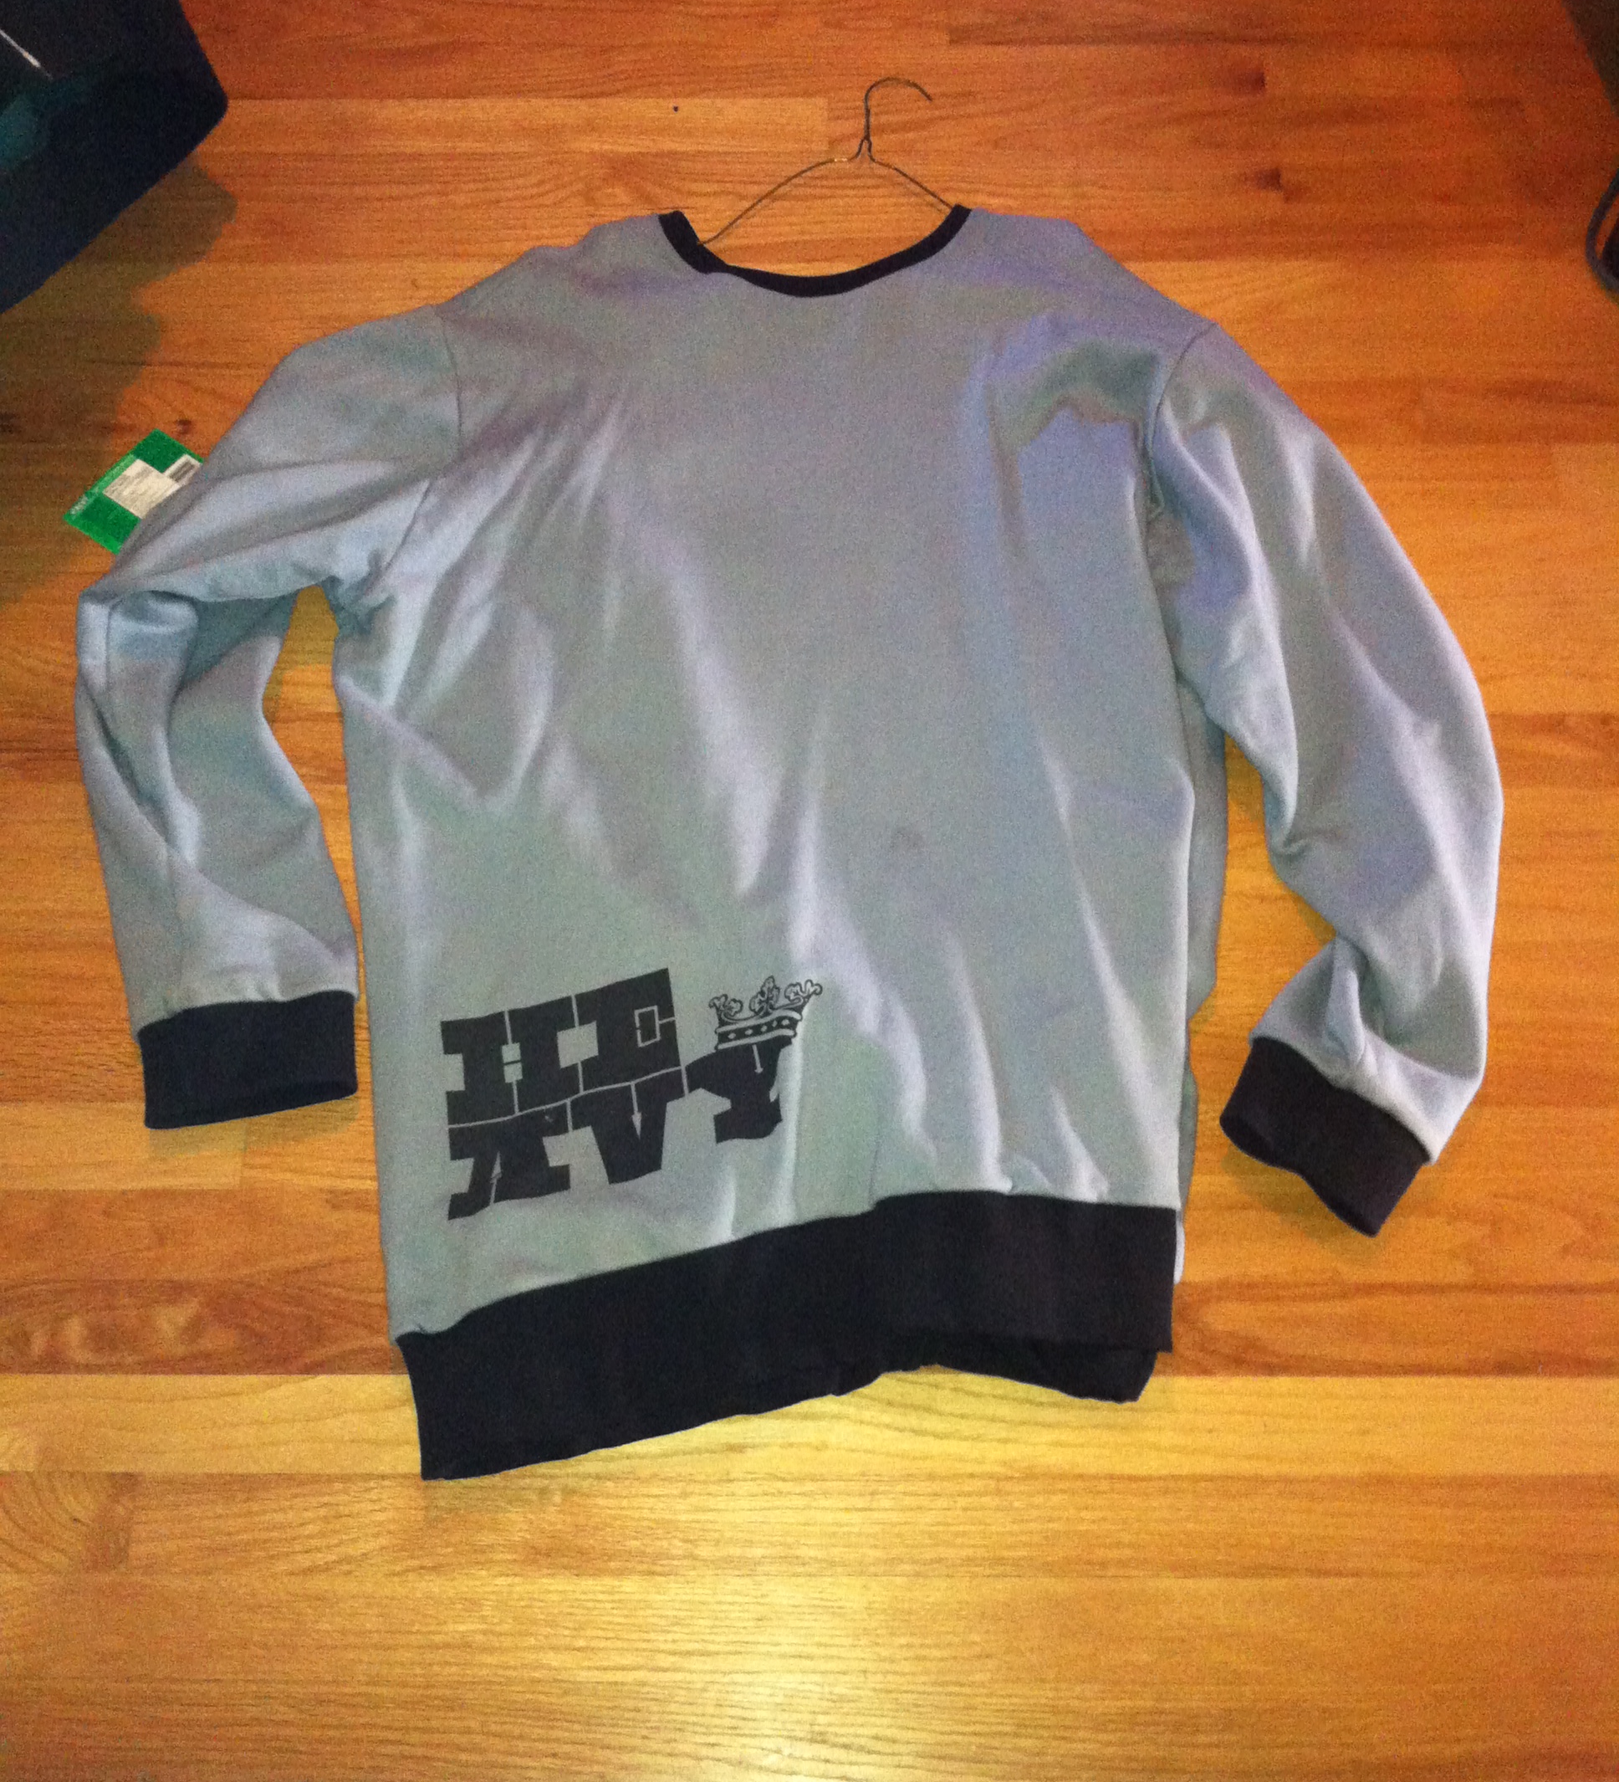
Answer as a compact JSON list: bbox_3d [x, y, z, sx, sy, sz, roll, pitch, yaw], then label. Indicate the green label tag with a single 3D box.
[{"bbox_3d":[-0.481,-0.286,1.577,0.061,0.004,0.098,33,68,15],"label":"green label tag"}]

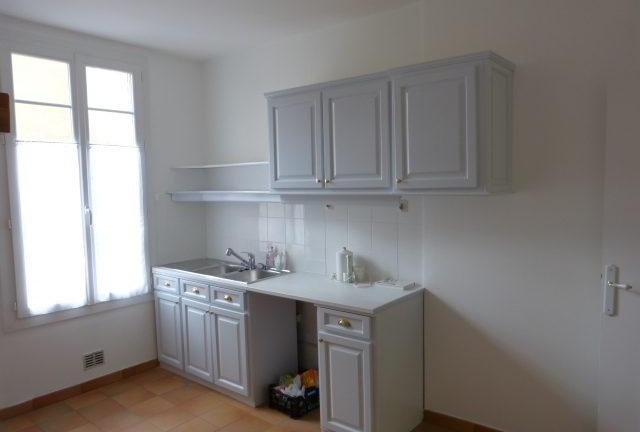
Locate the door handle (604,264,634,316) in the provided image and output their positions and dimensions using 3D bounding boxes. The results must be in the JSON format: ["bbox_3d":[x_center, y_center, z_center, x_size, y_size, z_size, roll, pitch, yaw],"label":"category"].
[{"bbox_3d":[1.420,0.365,2.193,0.122,0.250,0.065,2,5,39],"label":"door handle"}]

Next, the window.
[{"bbox_3d":[-1.775,-0.256,3.486,0.070,1.862,0.995,2,5,39],"label":"window"}]

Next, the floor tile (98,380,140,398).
[{"bbox_3d":[-1.554,1.347,3.585,0.235,0.012,0.244,2,5,40],"label":"floor tile"}]

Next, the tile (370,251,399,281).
[{"bbox_3d":[0.445,0.355,3.163,0.200,0.200,0.010,2,5,39],"label":"tile"}]

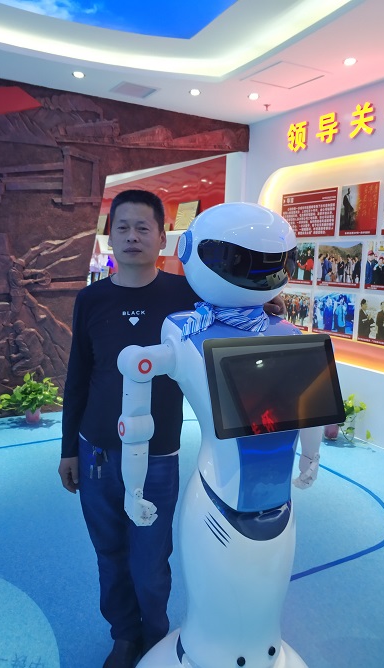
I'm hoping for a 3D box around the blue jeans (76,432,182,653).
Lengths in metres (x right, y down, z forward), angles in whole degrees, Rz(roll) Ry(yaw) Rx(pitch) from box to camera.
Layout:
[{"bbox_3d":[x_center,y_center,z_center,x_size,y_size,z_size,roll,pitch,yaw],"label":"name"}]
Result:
[{"bbox_3d":[-0.217,0.716,1.837,0.370,0.850,0.280,1,8,-5],"label":"blue jeans"}]

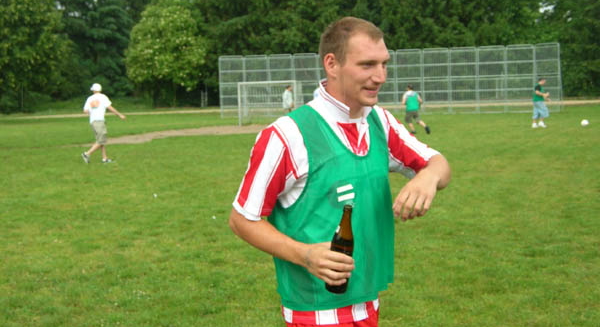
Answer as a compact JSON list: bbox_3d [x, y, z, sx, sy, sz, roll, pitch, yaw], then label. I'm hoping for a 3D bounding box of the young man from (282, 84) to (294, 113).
[{"bbox_3d":[-0.464,-2.513,39.374,0.420,1.770,0.500,1,5,24],"label":"young man"}]

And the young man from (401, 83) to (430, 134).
[{"bbox_3d":[3.982,-1.843,30.671,0.650,1.690,0.820,-4,5,-23],"label":"young man"}]

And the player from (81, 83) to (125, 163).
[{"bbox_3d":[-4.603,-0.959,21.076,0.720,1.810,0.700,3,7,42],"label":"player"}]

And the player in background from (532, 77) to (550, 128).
[{"bbox_3d":[8.606,-2.144,32.074,0.550,1.760,0.500,0,5,18],"label":"player in background"}]

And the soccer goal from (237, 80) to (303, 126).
[{"bbox_3d":[-1.396,-2.743,41.886,3.080,2.050,1.000,1,5,27],"label":"soccer goal"}]

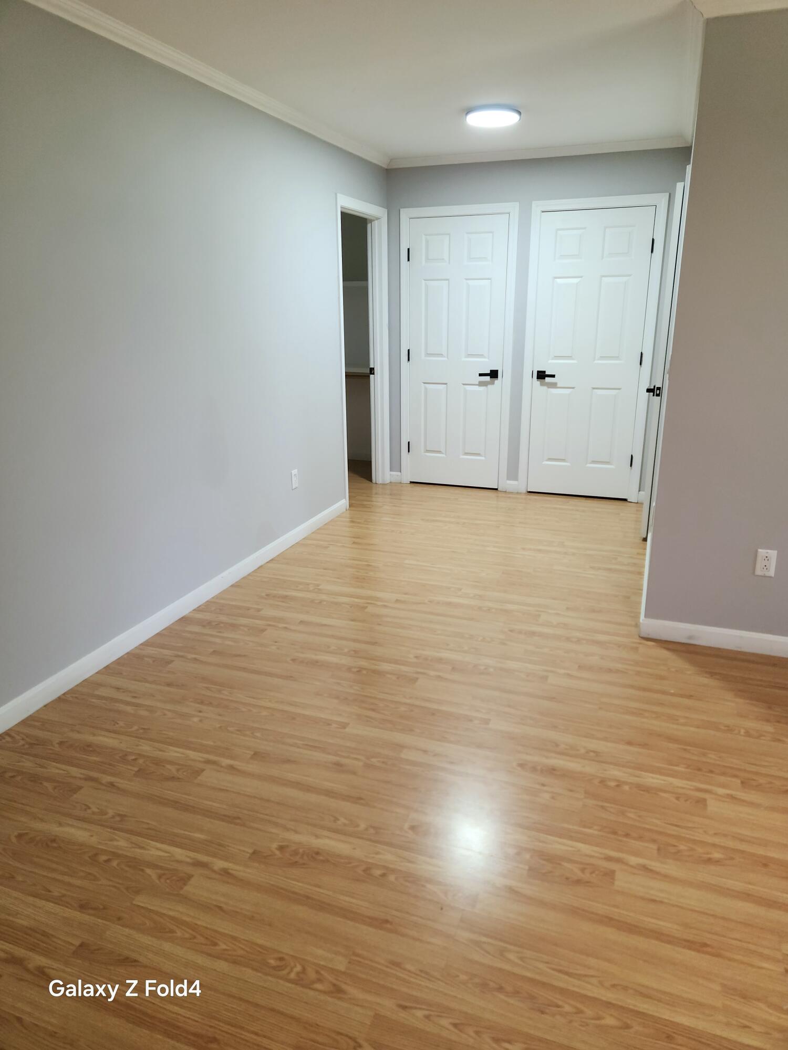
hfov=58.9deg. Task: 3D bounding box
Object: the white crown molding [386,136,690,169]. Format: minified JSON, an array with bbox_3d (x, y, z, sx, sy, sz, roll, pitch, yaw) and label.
[{"bbox_3d":[0.923,-2.560,4.802,2.100,0.056,0.058,6,19,20],"label":"white crown molding"}]

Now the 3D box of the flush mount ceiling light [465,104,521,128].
[{"bbox_3d":[0.551,-2.268,3.871,0.302,0.042,0.302,0,18,0],"label":"flush mount ceiling light"}]

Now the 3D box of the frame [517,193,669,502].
[{"bbox_3d":[1.420,-1.235,5.117,0.898,2.118,0.120,6,19,20],"label":"frame"}]

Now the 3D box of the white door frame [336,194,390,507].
[{"bbox_3d":[-0.252,-1.251,5.210,0.135,2.118,0.860,6,19,20],"label":"white door frame"}]

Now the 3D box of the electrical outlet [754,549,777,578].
[{"bbox_3d":[1.534,0.160,2.874,0.071,0.115,0.009,6,19,20],"label":"electrical outlet"}]

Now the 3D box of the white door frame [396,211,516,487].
[{"bbox_3d":[0.493,-1.334,5.453,0.895,2.118,0.120,6,19,20],"label":"white door frame"}]

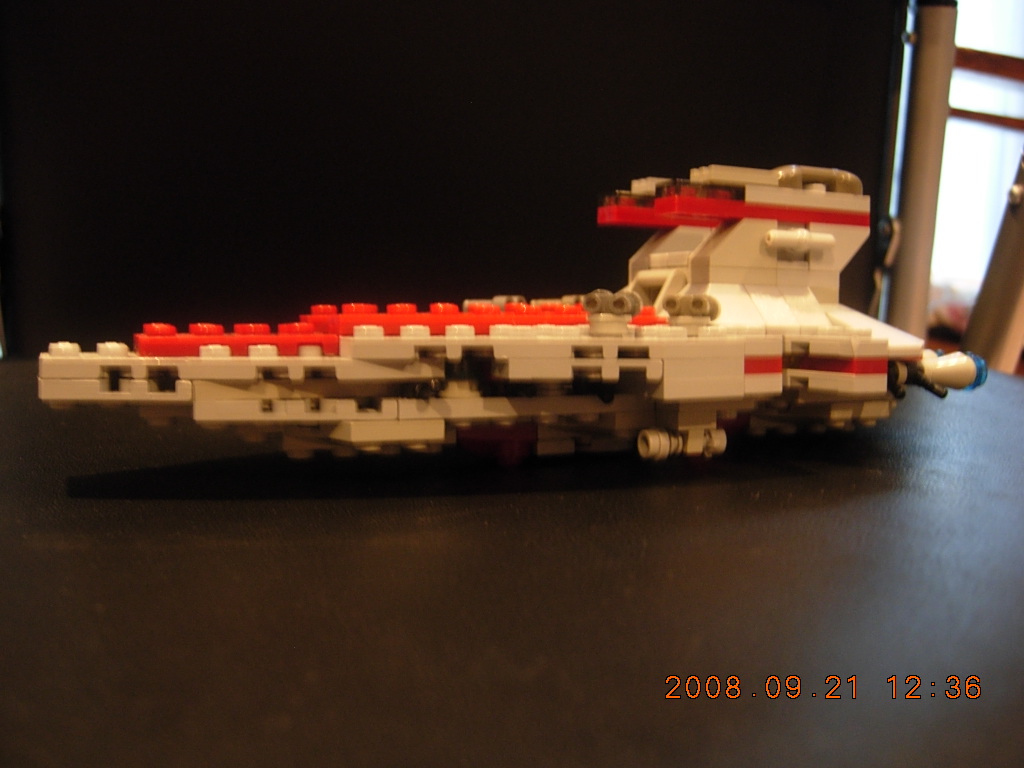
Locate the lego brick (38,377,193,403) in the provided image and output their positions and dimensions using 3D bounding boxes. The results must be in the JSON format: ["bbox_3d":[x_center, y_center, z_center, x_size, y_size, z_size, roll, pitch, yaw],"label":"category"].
[{"bbox_3d":[-0.064,0.001,0.174,0.024,0.003,0.016,-1,4,-24],"label":"lego brick"}]

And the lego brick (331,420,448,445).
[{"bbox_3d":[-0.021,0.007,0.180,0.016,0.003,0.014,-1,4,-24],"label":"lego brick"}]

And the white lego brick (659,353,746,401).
[{"bbox_3d":[0.030,-0.001,0.180,0.016,0.007,0.009,-1,4,-24],"label":"white lego brick"}]

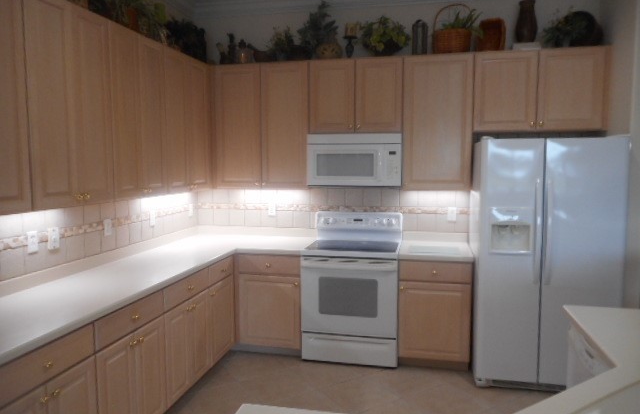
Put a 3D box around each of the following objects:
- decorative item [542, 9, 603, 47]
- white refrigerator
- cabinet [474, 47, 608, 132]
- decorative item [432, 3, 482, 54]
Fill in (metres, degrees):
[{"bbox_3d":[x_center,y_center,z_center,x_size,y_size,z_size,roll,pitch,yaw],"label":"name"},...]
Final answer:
[{"bbox_3d":[1.915,-1.328,3.518,0.415,0.299,0.230,1,6,12],"label":"decorative item"},{"bbox_3d":[1.635,0.388,3.479,0.890,1.775,0.790,1,6,12],"label":"white refrigerator"},{"bbox_3d":[1.675,-0.885,3.626,0.926,0.600,0.325,1,6,12],"label":"cabinet"},{"bbox_3d":[1.092,-1.393,3.681,0.376,0.404,0.285,1,6,12],"label":"decorative item"}]

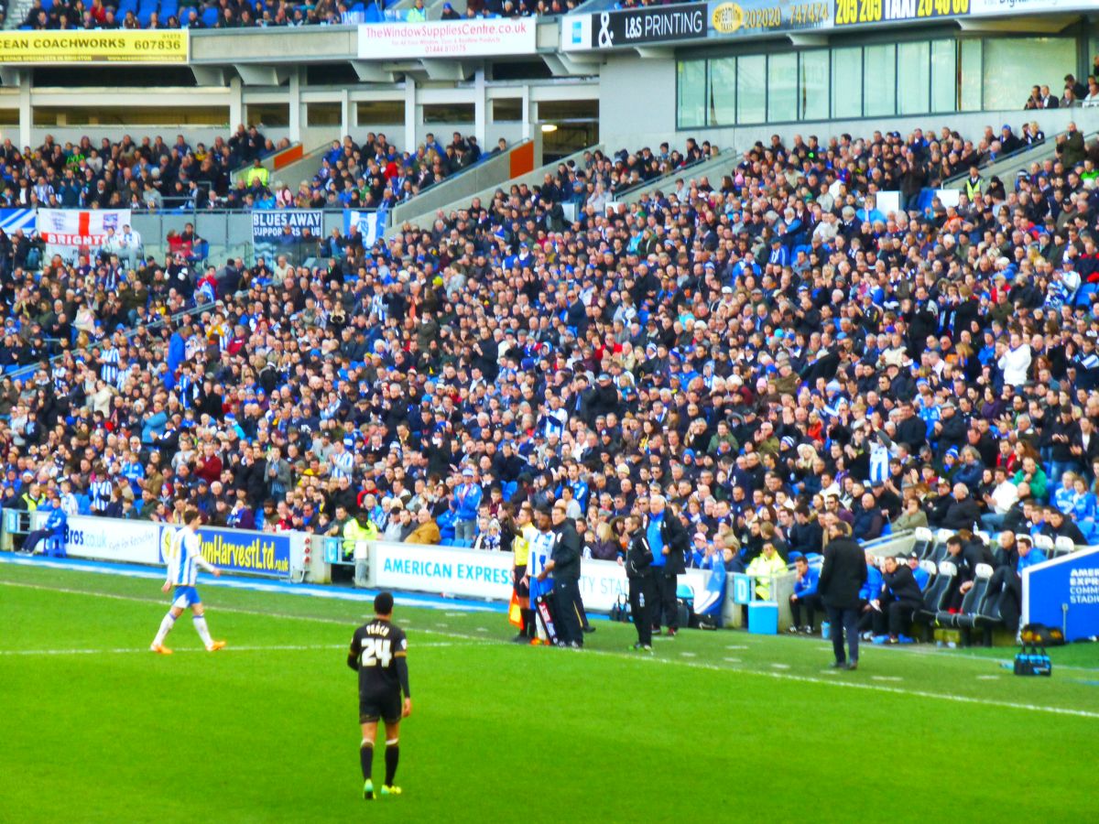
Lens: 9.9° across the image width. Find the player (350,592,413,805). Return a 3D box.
[{"bbox_3d":[-1.522,2.535,56.600,0.560,1.830,0.450,0,1,13],"label":"player"}]

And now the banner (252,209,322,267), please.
[{"bbox_3d":[-6.521,-4.298,157.300,1.840,1.500,0.080,0,1,20],"label":"banner"}]

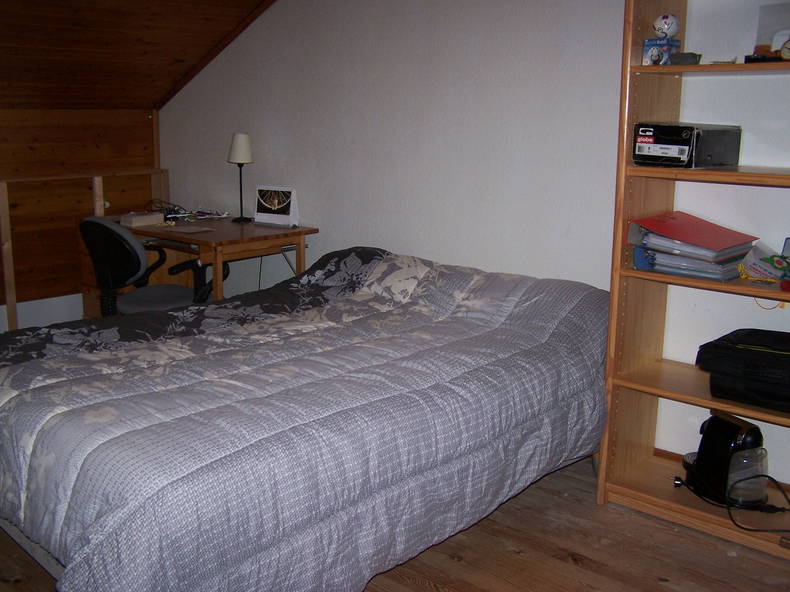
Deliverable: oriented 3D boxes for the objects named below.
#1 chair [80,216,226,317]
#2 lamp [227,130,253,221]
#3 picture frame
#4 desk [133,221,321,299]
[{"bbox_3d":[-1.047,0.040,3.878,0.580,0.855,0.625,11,16,41],"label":"chair"},{"bbox_3d":[-0.759,-0.589,4.329,0.135,0.428,0.135,0,12,0],"label":"lamp"},{"bbox_3d":[-0.571,-0.435,4.186,0.265,0.188,0.085,11,16,41],"label":"picture frame"},{"bbox_3d":[-0.982,0.016,4.281,1.170,0.737,0.597,11,16,41],"label":"desk"}]

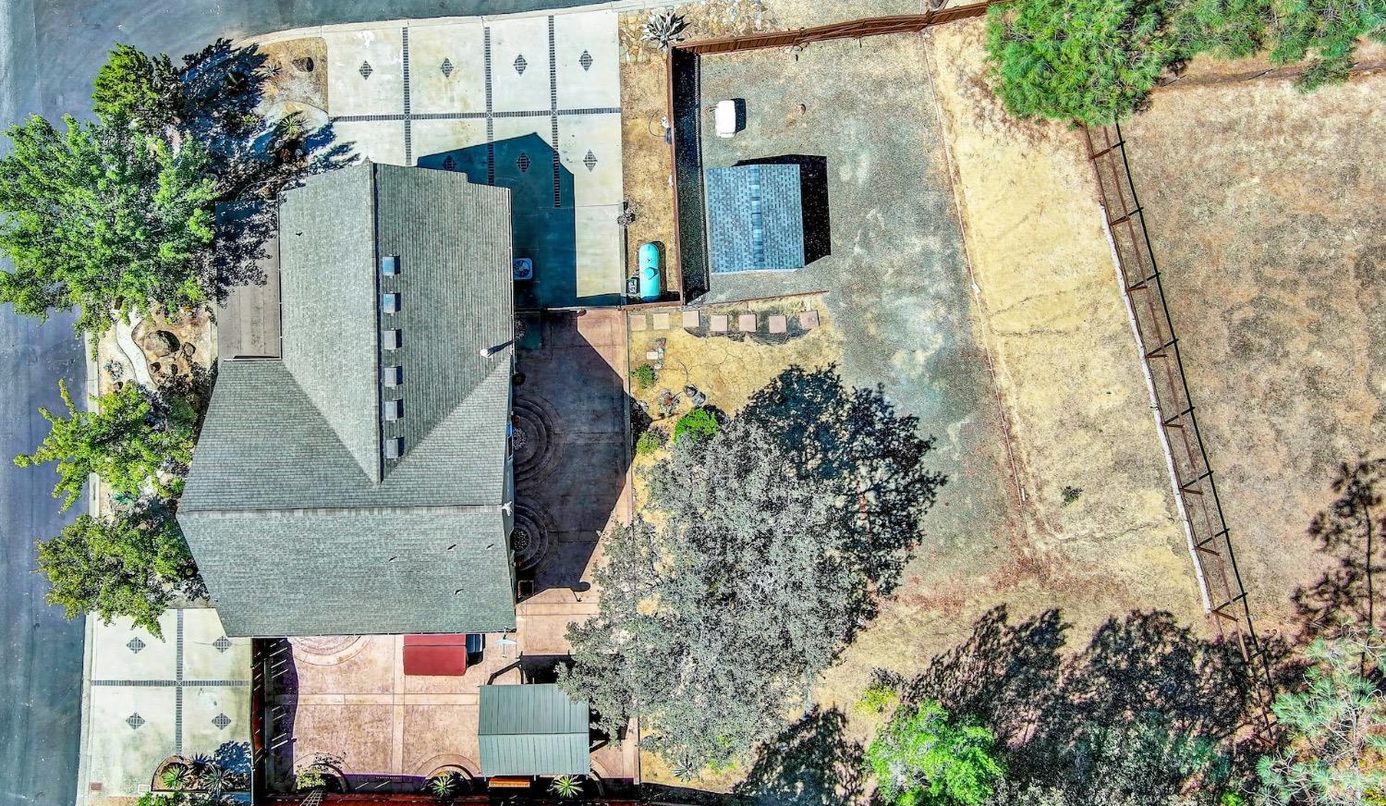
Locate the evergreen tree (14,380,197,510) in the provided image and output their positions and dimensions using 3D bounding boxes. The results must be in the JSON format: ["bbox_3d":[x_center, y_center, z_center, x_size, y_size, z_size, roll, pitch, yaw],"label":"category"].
[{"bbox_3d":[-20.439,1.427,39.048,5.600,4.200,4.400,0,91,-4],"label":"evergreen tree"}]

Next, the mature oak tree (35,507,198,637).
[{"bbox_3d":[-20.021,5.890,39.107,5.200,4.300,4.600,0,91,-4],"label":"mature oak tree"}]

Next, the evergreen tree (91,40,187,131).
[{"bbox_3d":[-19.104,-10.853,38.878,2.900,4.300,2.900,0,91,-4],"label":"evergreen tree"}]

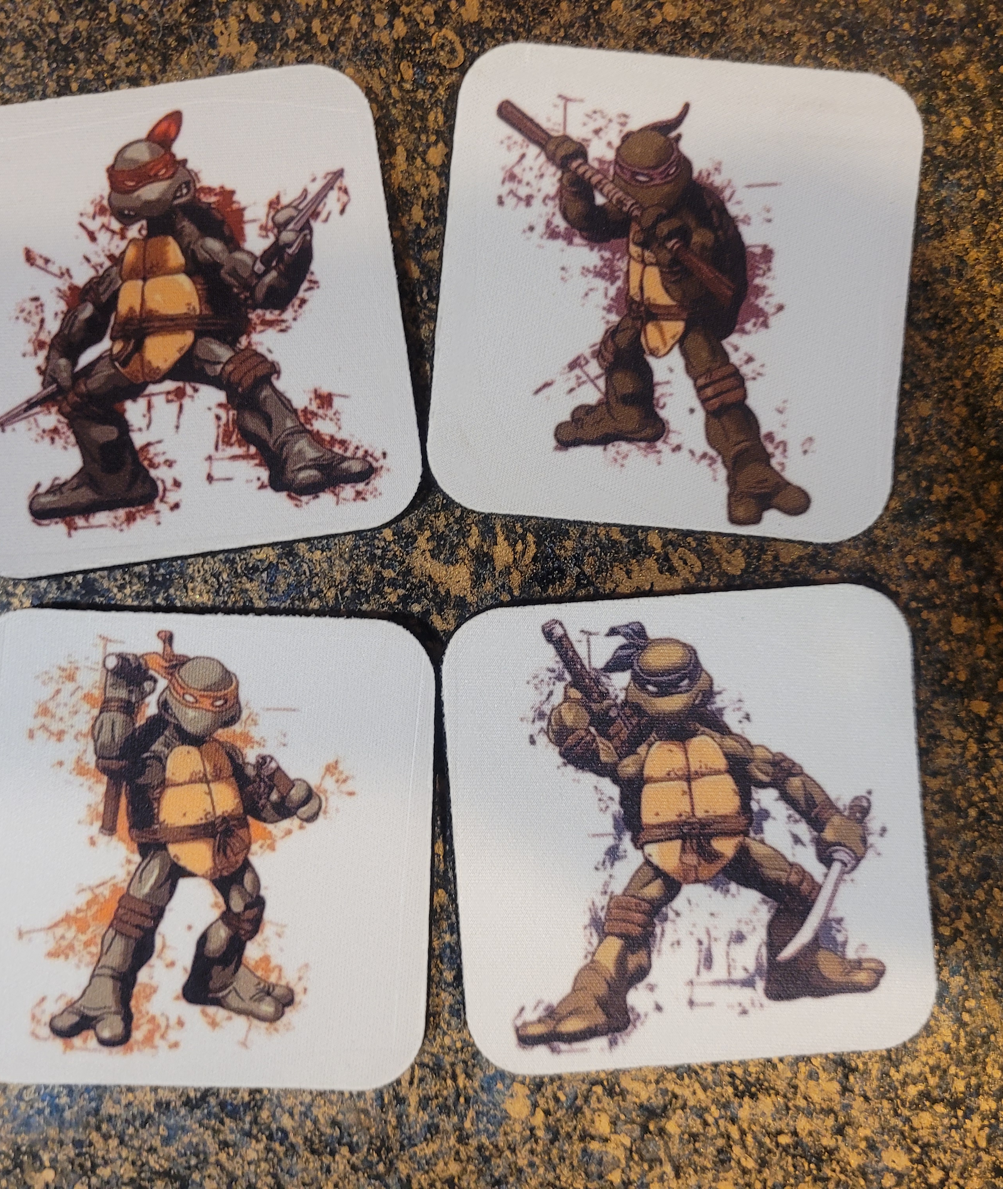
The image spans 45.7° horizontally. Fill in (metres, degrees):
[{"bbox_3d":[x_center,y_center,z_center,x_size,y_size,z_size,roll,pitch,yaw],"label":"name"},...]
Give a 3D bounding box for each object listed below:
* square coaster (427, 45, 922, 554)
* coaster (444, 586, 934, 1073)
[{"bbox_3d":[0.036,-0.063,0.252,0.098,0.004,0.098,5,90,-1],"label":"square coaster"},{"bbox_3d":[0.039,0.049,0.251,0.098,0.004,0.098,-4,90,-1],"label":"coaster"}]

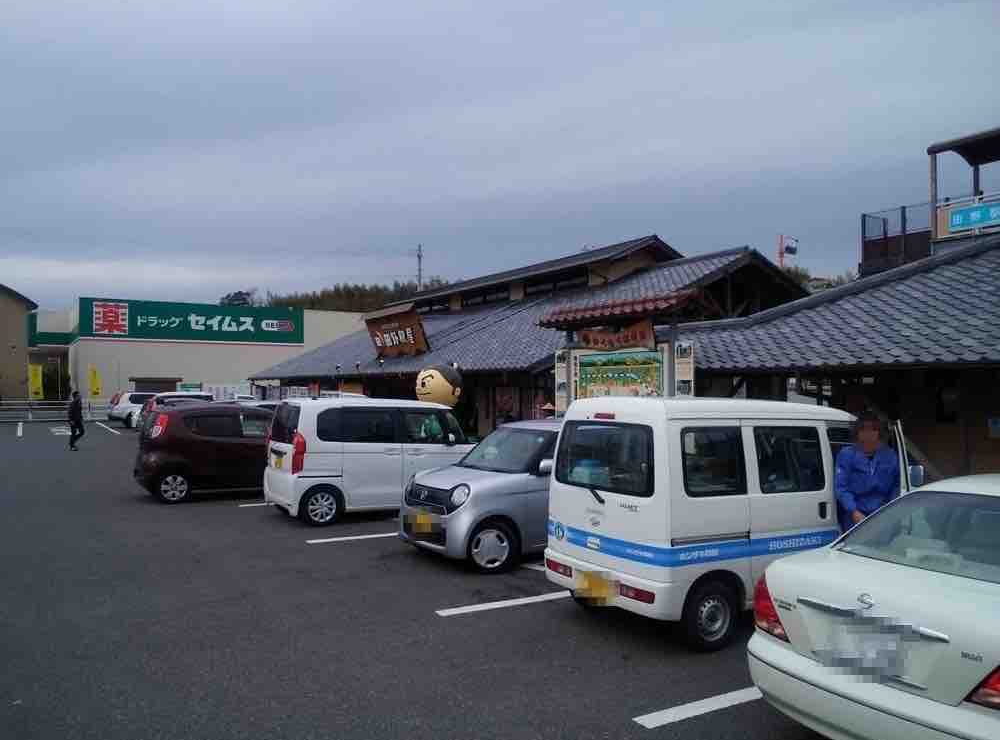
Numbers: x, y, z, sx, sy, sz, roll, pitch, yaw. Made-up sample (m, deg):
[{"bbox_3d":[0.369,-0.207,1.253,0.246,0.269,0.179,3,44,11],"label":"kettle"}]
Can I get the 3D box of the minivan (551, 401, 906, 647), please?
[{"bbox_3d":[2.189,1.212,6.998,3.395,1.875,1.500,3,-3,-32],"label":"minivan"}]

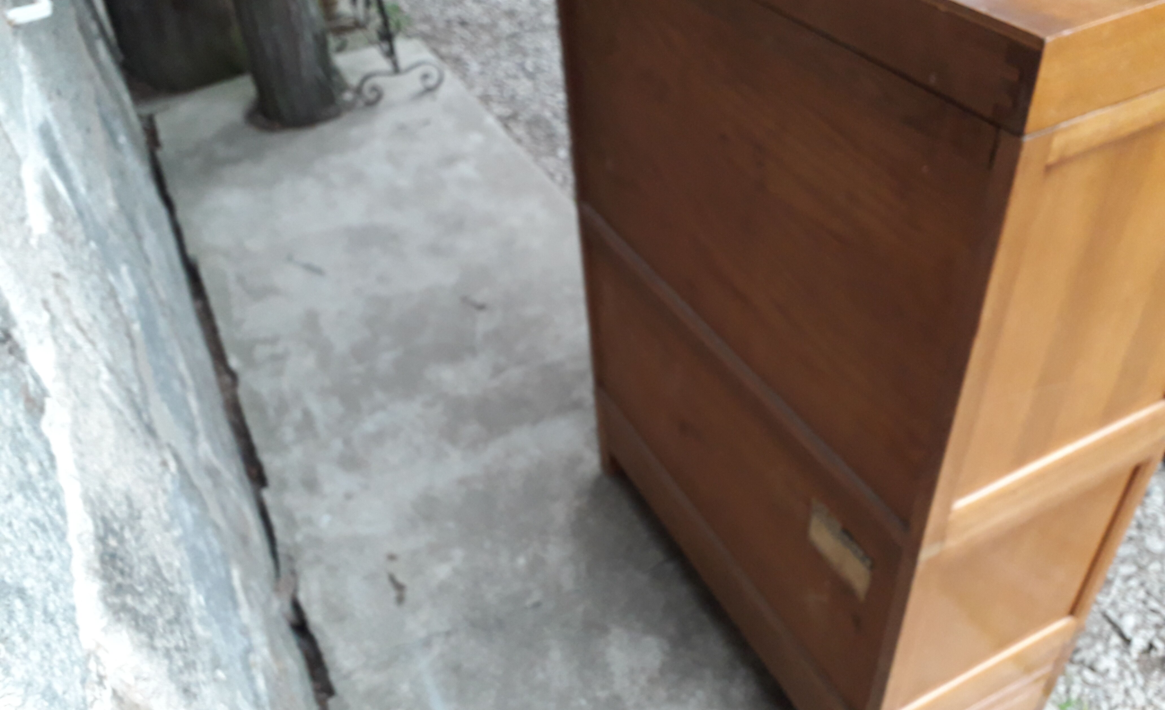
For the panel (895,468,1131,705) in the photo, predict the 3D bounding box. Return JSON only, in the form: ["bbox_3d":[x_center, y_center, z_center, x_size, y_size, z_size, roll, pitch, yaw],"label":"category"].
[{"bbox_3d":[0.552,0.301,1.188,0.312,0.345,0.021,-21,42,-16],"label":"panel"}]

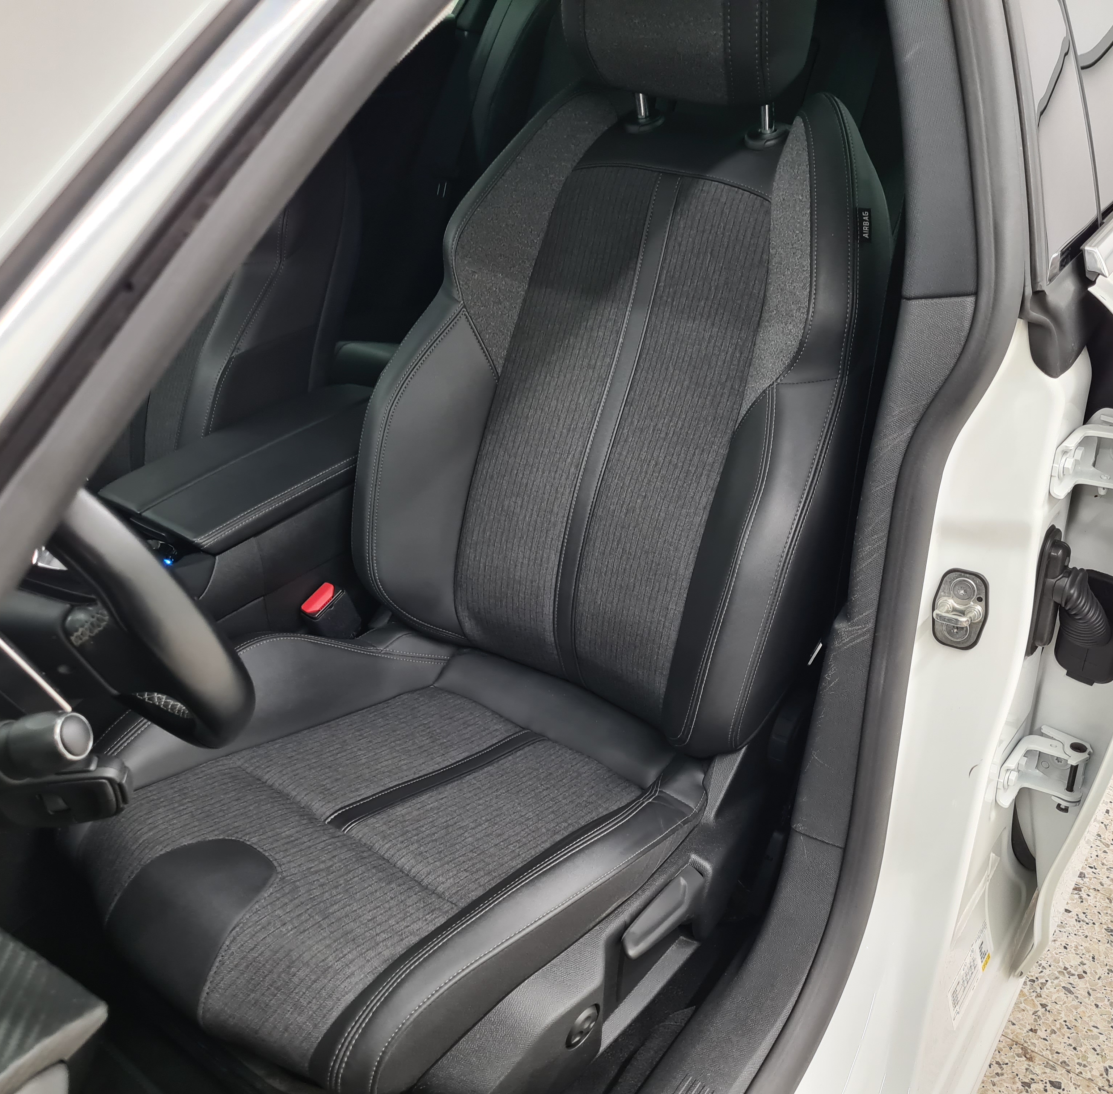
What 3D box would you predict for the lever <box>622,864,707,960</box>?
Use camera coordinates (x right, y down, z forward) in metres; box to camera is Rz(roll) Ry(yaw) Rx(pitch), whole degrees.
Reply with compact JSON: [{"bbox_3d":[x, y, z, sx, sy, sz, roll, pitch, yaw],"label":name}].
[{"bbox_3d":[0.102,0.337,1.012,0.027,0.033,0.124,20,28,32],"label":"lever"}]

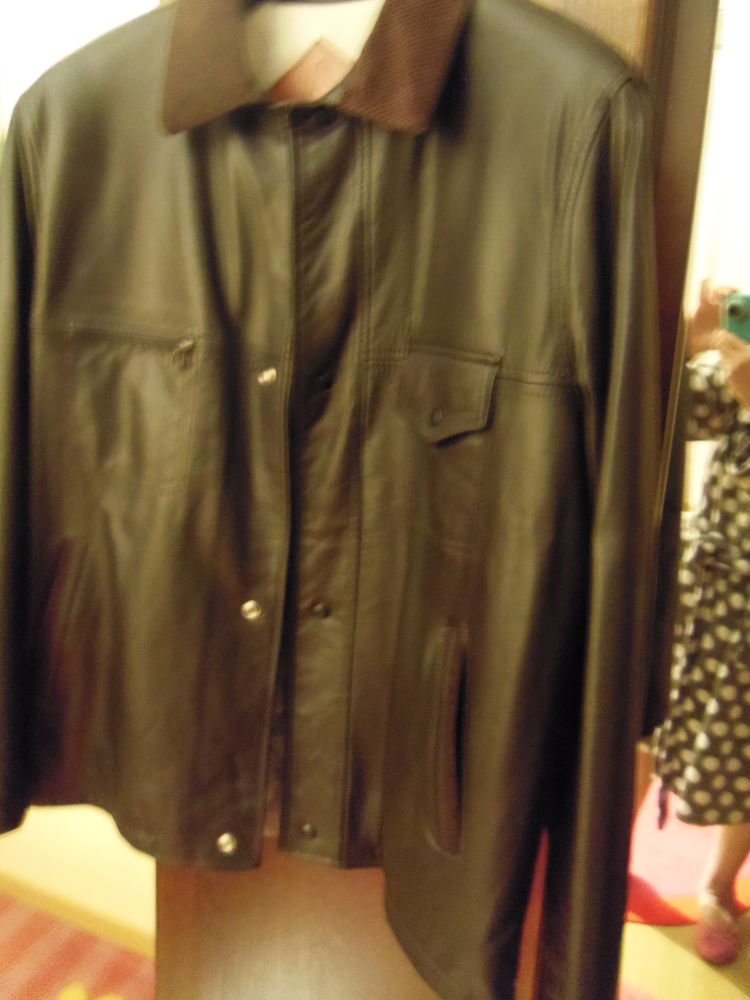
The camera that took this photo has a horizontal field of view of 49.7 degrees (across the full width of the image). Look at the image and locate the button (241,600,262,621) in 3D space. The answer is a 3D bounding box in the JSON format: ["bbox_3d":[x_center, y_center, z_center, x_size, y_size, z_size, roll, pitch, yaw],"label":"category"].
[{"bbox_3d":[-0.102,0.091,0.670,0.015,0.015,0.006,5,7,15],"label":"button"}]

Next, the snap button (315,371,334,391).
[{"bbox_3d":[-0.043,-0.101,0.680,0.015,0.015,0.006,6,9,20],"label":"snap button"}]

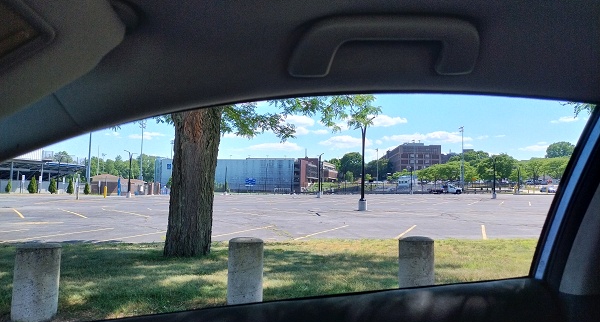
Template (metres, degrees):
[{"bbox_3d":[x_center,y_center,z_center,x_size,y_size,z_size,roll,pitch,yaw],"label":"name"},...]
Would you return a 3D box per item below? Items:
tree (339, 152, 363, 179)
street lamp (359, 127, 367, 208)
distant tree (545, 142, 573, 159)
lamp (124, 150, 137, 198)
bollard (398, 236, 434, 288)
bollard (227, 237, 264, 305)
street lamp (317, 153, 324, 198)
[{"bbox_3d":[22.144,3.070,190.000,12.000,14.000,12.000,1,-3,0],"label":"tree"},{"bbox_3d":[4.492,0.228,30.714,1.500,6.600,0.600,1,-3,-13],"label":"street lamp"},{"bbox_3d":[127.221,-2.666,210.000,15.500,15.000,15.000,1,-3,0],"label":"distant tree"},{"bbox_3d":[-23.577,1.856,60.022,1.500,6.600,0.600,1,-3,-13],"label":"lamp"},{"bbox_3d":[1.192,1.083,4.418,0.330,0.610,0.330,1,-3,-13],"label":"bollard"},{"bbox_3d":[-0.507,1.058,4.077,0.330,0.610,0.330,1,-3,-13],"label":"bollard"},{"bbox_3d":[3.006,2.229,64.349,1.200,6.600,0.600,1,-3,-13],"label":"street lamp"}]

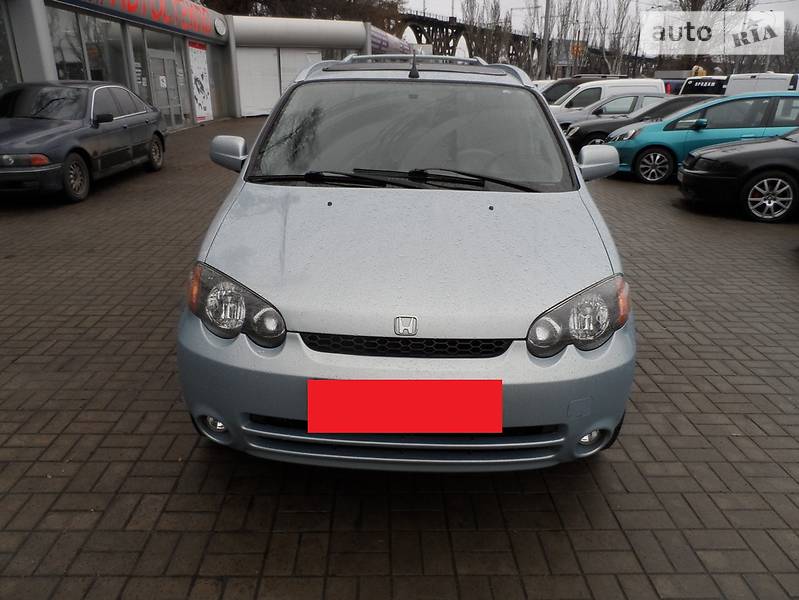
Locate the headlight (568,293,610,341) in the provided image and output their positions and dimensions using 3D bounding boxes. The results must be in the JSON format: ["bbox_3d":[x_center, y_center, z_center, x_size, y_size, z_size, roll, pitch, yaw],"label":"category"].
[{"bbox_3d":[0.627,0.054,1.836,0.142,0.148,0.090,2,21,1],"label":"headlight"}]

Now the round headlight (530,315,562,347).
[{"bbox_3d":[0.470,0.097,1.776,0.108,0.105,0.070,2,21,1],"label":"round headlight"}]

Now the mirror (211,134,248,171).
[{"bbox_3d":[-0.807,-0.695,2.654,0.190,0.165,0.110,2,21,1],"label":"mirror"}]

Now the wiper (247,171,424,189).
[{"bbox_3d":[-0.275,-0.506,2.330,0.750,0.065,0.110,2,21,1],"label":"wiper"}]

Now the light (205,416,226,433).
[{"bbox_3d":[-0.652,0.441,1.963,0.070,0.058,0.050,2,21,1],"label":"light"}]

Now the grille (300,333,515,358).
[{"bbox_3d":[0.019,0.140,1.699,0.660,0.070,0.080,2,21,1],"label":"grille"}]

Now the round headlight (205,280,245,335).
[{"bbox_3d":[-0.595,0.029,1.895,0.130,0.165,0.090,2,21,1],"label":"round headlight"}]

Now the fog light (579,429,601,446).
[{"bbox_3d":[0.666,0.483,1.944,0.070,0.058,0.050,2,21,1],"label":"fog light"}]

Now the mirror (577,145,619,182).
[{"bbox_3d":[0.932,-0.643,2.622,0.190,0.165,0.110,2,21,1],"label":"mirror"}]

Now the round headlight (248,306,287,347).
[{"bbox_3d":[-0.434,0.087,1.822,0.115,0.120,0.080,2,21,1],"label":"round headlight"}]

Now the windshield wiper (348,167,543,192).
[{"bbox_3d":[0.210,-0.528,2.427,0.820,0.090,0.110,2,21,1],"label":"windshield wiper"}]

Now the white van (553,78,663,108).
[{"bbox_3d":[5.157,-5.502,16.180,4.100,1.800,1.720,5,21,8],"label":"white van"}]

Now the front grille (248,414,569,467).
[{"bbox_3d":[0.011,0.454,1.823,1.060,0.150,0.120,2,21,1],"label":"front grille"}]

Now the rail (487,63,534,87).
[{"bbox_3d":[0.686,-1.439,3.501,0.070,0.150,1.600,2,21,1],"label":"rail"}]

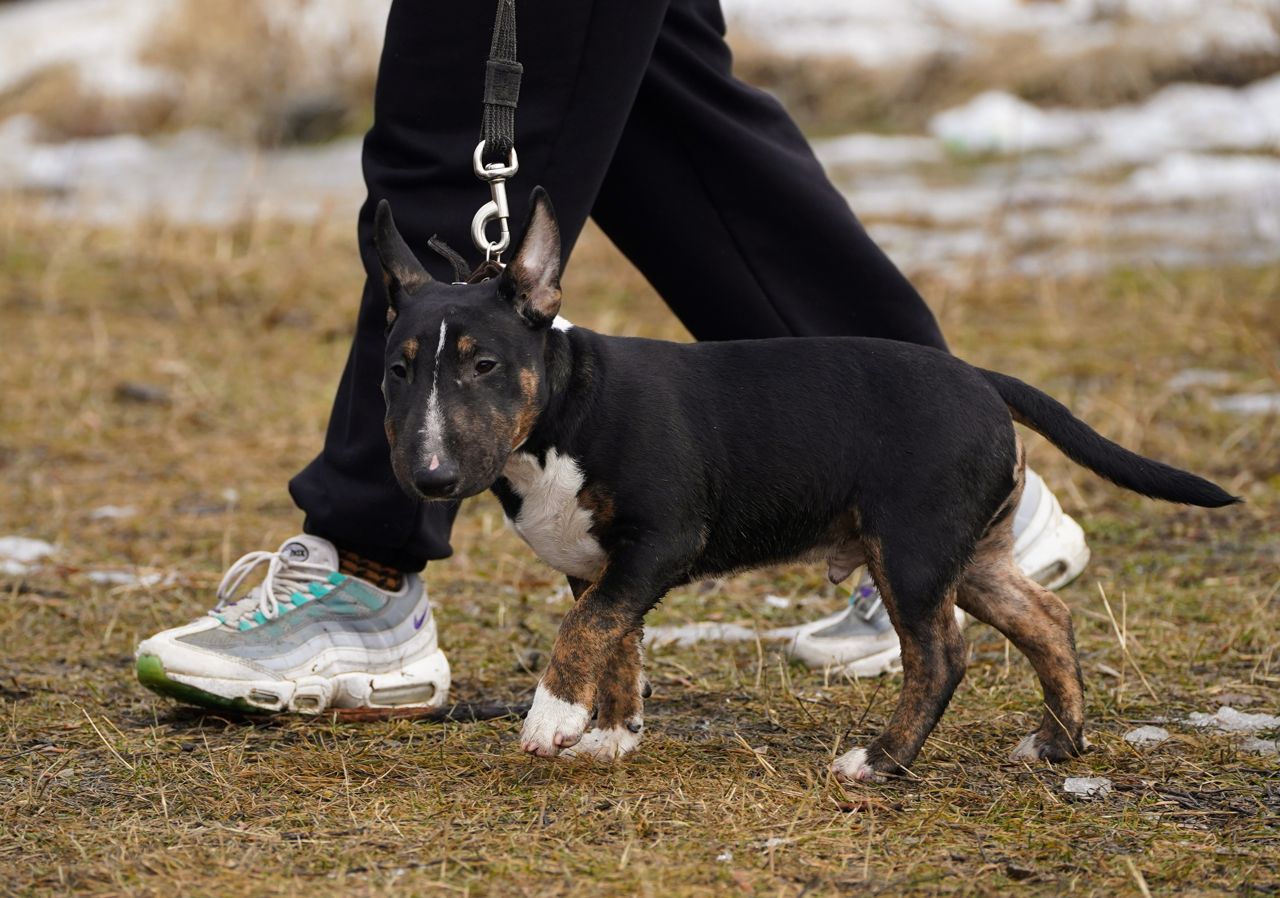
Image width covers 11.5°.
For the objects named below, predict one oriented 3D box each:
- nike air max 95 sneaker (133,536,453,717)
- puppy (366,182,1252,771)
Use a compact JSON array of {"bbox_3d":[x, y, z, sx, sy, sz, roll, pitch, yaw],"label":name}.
[{"bbox_3d":[-0.312,0.152,5.690,0.290,0.155,0.108,-3,9,-17],"label":"nike air max 95 sneaker"},{"bbox_3d":[0.141,0.025,5.370,0.725,0.500,0.210,-2,9,-13],"label":"puppy"}]

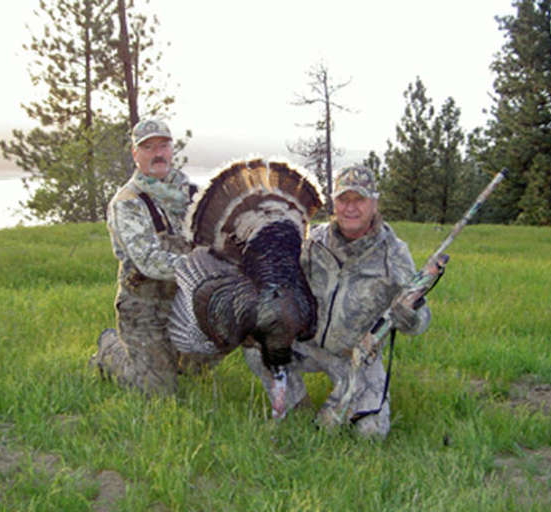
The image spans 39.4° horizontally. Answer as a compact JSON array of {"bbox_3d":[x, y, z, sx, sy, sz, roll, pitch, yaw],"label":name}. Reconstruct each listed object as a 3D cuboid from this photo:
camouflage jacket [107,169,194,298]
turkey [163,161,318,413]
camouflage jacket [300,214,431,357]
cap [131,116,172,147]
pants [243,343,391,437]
[{"bbox_3d":[-0.502,-0.100,3.420,0.480,0.570,0.400,-5,8,-36],"label":"camouflage jacket"},{"bbox_3d":[-0.123,0.113,3.060,0.580,0.970,0.500,-1,7,-8],"label":"turkey"},{"bbox_3d":[0.352,0.117,3.150,0.540,0.570,0.400,2,7,15],"label":"camouflage jacket"},{"bbox_3d":[-0.540,-0.542,3.380,0.175,0.130,0.250,-3,7,-24],"label":"cap"},{"bbox_3d":[0.179,0.484,3.200,0.550,0.440,0.580,2,7,18],"label":"pants"}]

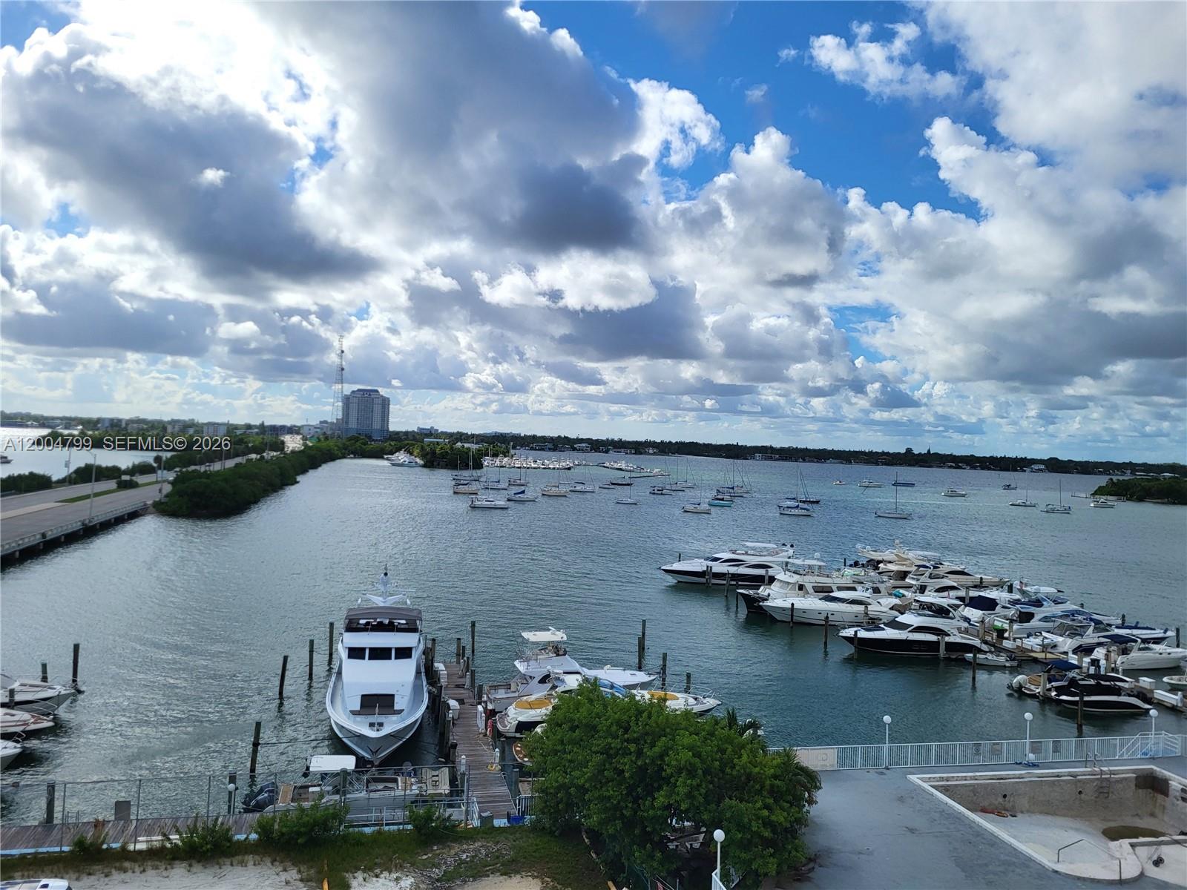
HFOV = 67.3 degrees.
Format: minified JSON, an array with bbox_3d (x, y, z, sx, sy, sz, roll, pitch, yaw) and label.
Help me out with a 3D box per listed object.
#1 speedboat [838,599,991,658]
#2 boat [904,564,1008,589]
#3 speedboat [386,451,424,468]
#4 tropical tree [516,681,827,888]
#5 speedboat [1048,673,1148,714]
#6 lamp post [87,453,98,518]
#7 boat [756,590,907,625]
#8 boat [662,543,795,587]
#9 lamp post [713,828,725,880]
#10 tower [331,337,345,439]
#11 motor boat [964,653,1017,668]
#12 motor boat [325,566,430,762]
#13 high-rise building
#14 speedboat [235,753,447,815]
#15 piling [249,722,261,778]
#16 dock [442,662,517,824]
[{"bbox_3d":[29.054,16.246,79.928,15.540,4.900,4.300,2,0,-13],"label":"speedboat"},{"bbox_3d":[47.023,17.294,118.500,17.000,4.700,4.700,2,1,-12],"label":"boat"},{"bbox_3d":[-93.709,7.944,446.000,17.500,6.800,5.200,2,1,-12],"label":"speedboat"},{"bbox_3d":[3.108,13.102,36.991,11.500,6.300,9.500,2,0,-12],"label":"tropical tree"},{"bbox_3d":[38.129,18.905,67.200,7.900,2.100,2.600,2,1,-9],"label":"speedboat"},{"bbox_3d":[-82.848,6.897,147.500,2.000,11.400,0.500,2,1,-10],"label":"lamp post"},{"bbox_3d":[25.324,16.590,92.970,17.050,3.700,4.400,2,0,-13],"label":"boat"},{"bbox_3d":[18.457,15.882,120.300,19.000,5.400,4.900,2,1,-9],"label":"boat"},{"bbox_3d":[4.407,14.981,31.611,0.420,2.750,0.420,2,0,0],"label":"lamp post"},{"bbox_3d":[-297.699,-65.535,1040.000,15.500,121.000,14.500,2,1,0],"label":"tower"},{"bbox_3d":[35.615,19.130,80.000,4.600,1.150,1.800,2,1,0],"label":"motor boat"},{"bbox_3d":[-13.125,12.992,54.621,5.750,8.300,21.000,2,0,-12],"label":"motor boat"},{"bbox_3d":[-308.995,-42.337,1215.000,58.000,72.000,27.000,2,0,-20],"label":"high-rise building"},{"bbox_3d":[-11.635,15.876,42.407,9.480,2.850,2.900,2,0,-13],"label":"speedboat"},{"bbox_3d":[-17.145,15.488,45.192,0.300,3.030,0.300,6,0,0],"label":"piling"},{"bbox_3d":[-7.724,17.656,55.205,2.300,1.100,28.000,2,1,-13],"label":"dock"}]

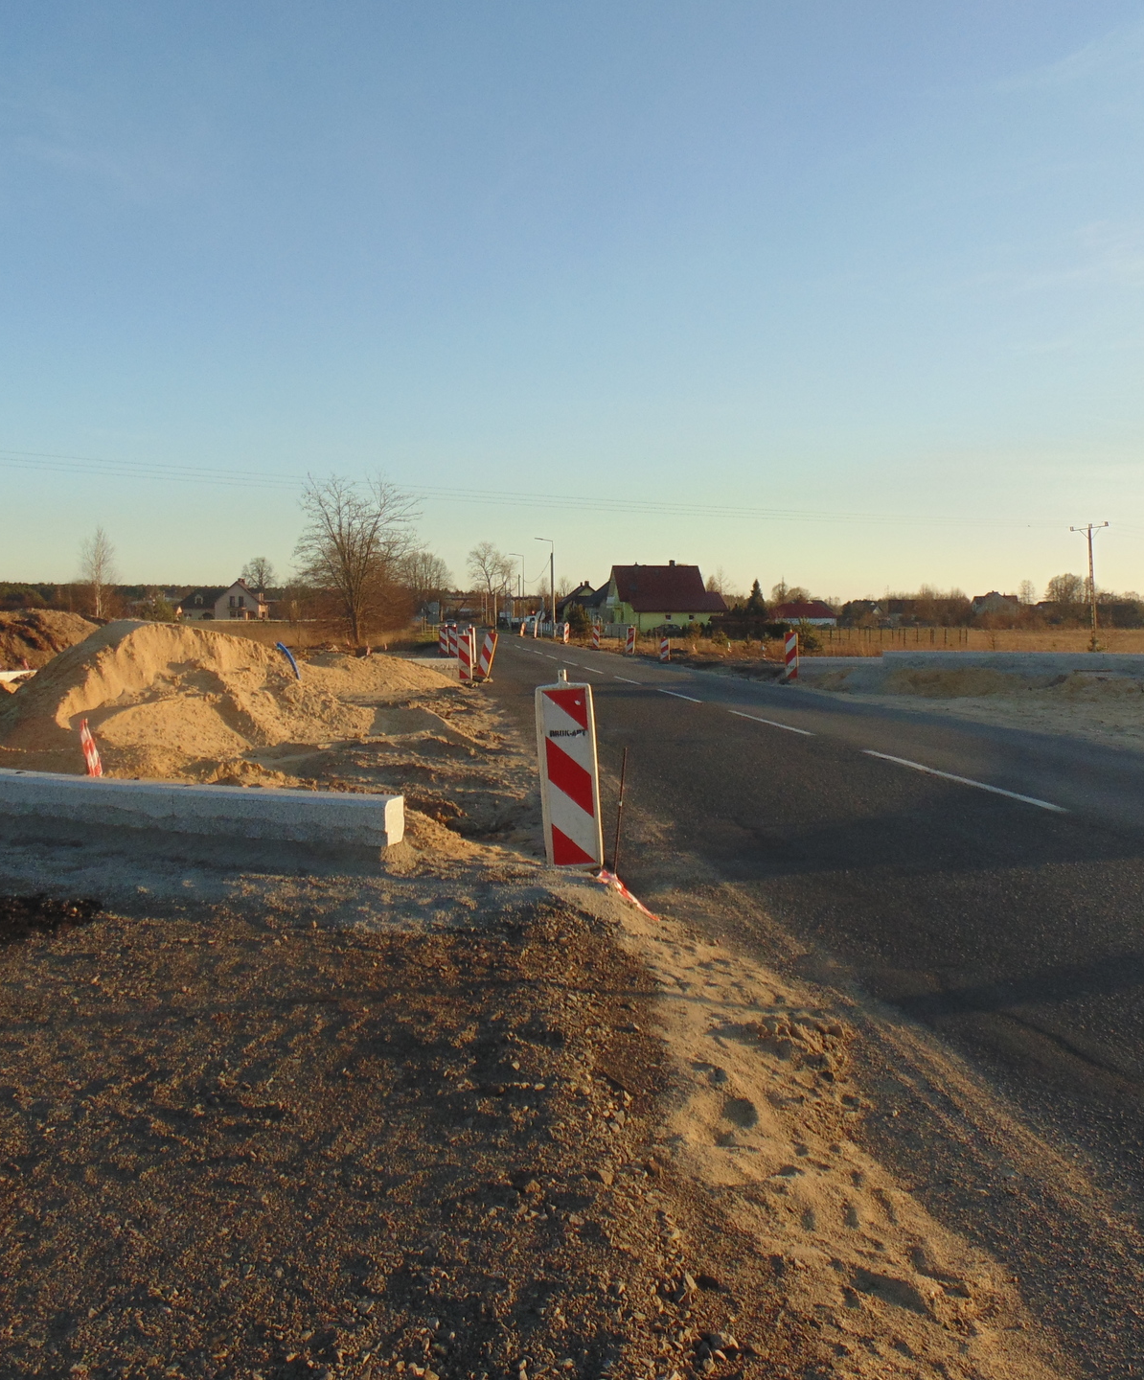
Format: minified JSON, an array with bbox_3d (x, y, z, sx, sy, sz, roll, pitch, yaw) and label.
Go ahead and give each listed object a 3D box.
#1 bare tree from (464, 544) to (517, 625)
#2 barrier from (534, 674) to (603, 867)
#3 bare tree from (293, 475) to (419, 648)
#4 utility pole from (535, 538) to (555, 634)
[{"bbox_3d":[-15.627,-20.467,225.000,9.800,15.800,9.500,0,3,0],"label":"bare tree"},{"bbox_3d":[-0.021,0.472,6.800,0.310,1.130,0.090,-3,4,7],"label":"barrier"},{"bbox_3d":[-13.460,-8.031,73.000,7.700,10.800,7.500,0,3,0],"label":"bare tree"},{"bbox_3d":[-2.274,-8.789,100.000,1.650,8.400,0.320,0,3,0],"label":"utility pole"}]

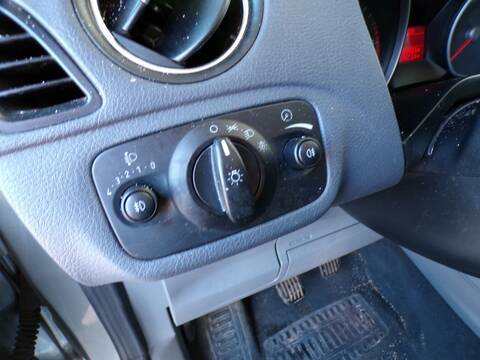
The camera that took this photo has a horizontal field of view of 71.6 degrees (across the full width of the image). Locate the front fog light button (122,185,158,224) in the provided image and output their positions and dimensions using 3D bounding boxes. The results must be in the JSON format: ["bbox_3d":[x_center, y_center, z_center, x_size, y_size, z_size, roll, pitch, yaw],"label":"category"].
[{"bbox_3d":[-0.053,0.013,0.176,0.018,0.018,0.014,-17,13,-16],"label":"front fog light button"}]

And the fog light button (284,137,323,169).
[{"bbox_3d":[0.038,-0.017,0.204,0.018,0.018,0.014,-17,13,-16],"label":"fog light button"}]

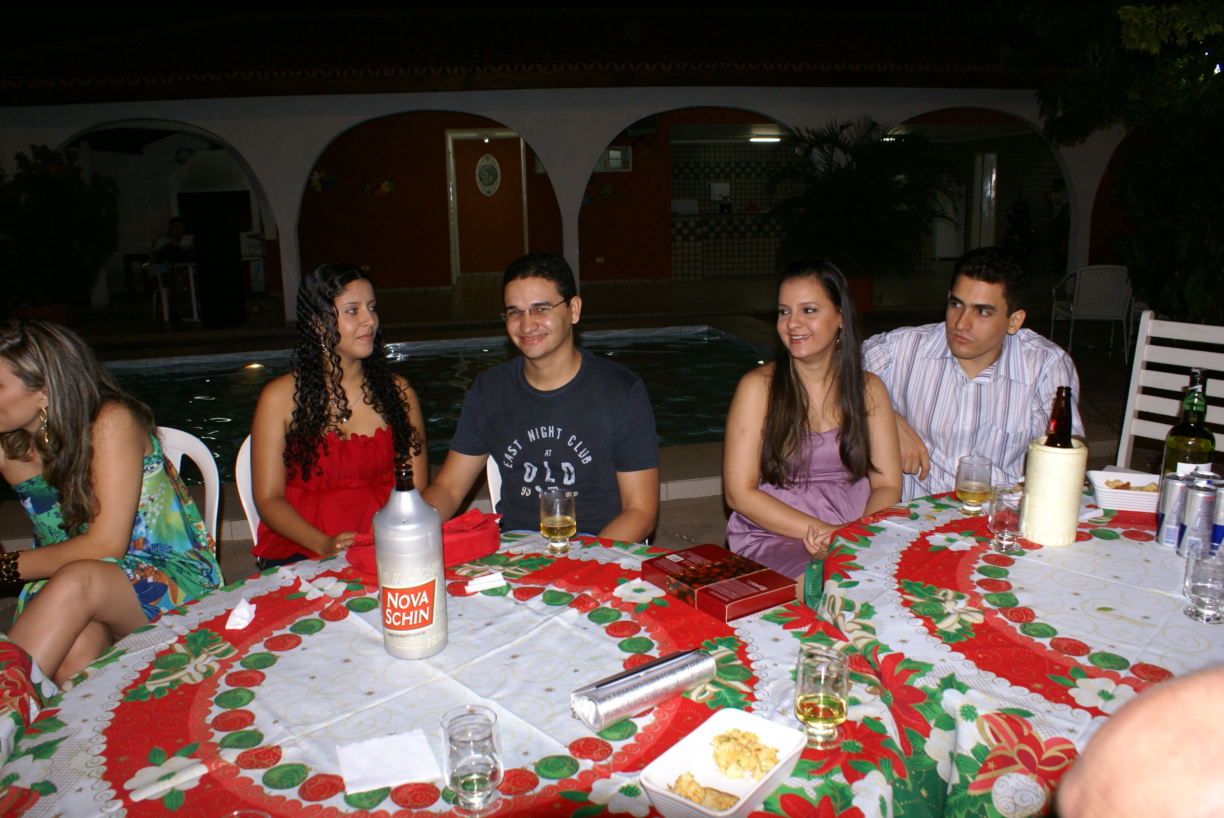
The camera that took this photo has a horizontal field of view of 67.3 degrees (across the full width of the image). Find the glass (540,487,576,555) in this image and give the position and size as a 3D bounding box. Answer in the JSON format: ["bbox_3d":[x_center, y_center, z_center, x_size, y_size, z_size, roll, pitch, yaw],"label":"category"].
[{"bbox_3d":[-0.102,0.217,1.756,0.068,0.112,0.068,-2,12,-4],"label":"glass"}]

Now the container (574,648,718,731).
[{"bbox_3d":[0.046,0.369,1.222,0.200,0.037,0.053,-10,15,-35],"label":"container"}]

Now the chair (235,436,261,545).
[{"bbox_3d":[-0.646,0.494,2.227,0.440,0.870,0.500,-5,14,-19],"label":"chair"}]

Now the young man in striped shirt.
[{"bbox_3d":[0.785,0.286,2.107,0.570,1.290,0.780,3,13,16],"label":"young man in striped shirt"}]

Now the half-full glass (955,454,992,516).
[{"bbox_3d":[0.757,0.164,1.921,0.067,0.112,0.067,4,13,22],"label":"half-full glass"}]

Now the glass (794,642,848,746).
[{"bbox_3d":[0.268,0.370,1.170,0.067,0.112,0.067,2,14,14],"label":"glass"}]

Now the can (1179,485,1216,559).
[{"bbox_3d":[1.056,0.202,1.664,0.053,0.135,0.053,7,15,33],"label":"can"}]

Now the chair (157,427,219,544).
[{"bbox_3d":[-1.155,0.541,2.061,0.460,0.880,0.530,6,15,29],"label":"chair"}]

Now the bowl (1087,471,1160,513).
[{"bbox_3d":[1.135,0.186,1.986,0.185,0.052,0.122,3,14,16],"label":"bowl"}]

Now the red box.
[{"bbox_3d":[0.180,0.293,1.572,0.156,0.032,0.225,-9,15,-33],"label":"red box"}]

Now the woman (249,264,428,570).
[{"bbox_3d":[-0.553,0.345,1.992,0.460,1.270,0.720,-7,15,-23],"label":"woman"}]

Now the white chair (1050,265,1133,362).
[{"bbox_3d":[4.208,-0.846,8.135,0.530,0.840,0.580,0,12,6],"label":"white chair"}]

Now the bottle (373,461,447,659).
[{"bbox_3d":[-0.302,0.220,1.369,0.094,0.288,0.094,-4,13,-13],"label":"bottle"}]

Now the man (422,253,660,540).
[{"bbox_3d":[-0.143,0.334,1.960,0.530,1.290,0.700,0,13,4],"label":"man"}]

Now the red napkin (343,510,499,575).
[{"bbox_3d":[-0.365,0.254,1.796,0.295,0.070,0.150,-5,14,-15],"label":"red napkin"}]

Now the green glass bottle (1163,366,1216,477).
[{"bbox_3d":[1.187,0.069,1.893,0.089,0.308,0.089,7,15,31],"label":"green glass bottle"}]

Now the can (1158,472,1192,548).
[{"bbox_3d":[1.048,0.191,1.714,0.053,0.135,0.053,7,15,32],"label":"can"}]

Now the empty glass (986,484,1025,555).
[{"bbox_3d":[0.742,0.206,1.725,0.067,0.112,0.067,4,13,24],"label":"empty glass"}]

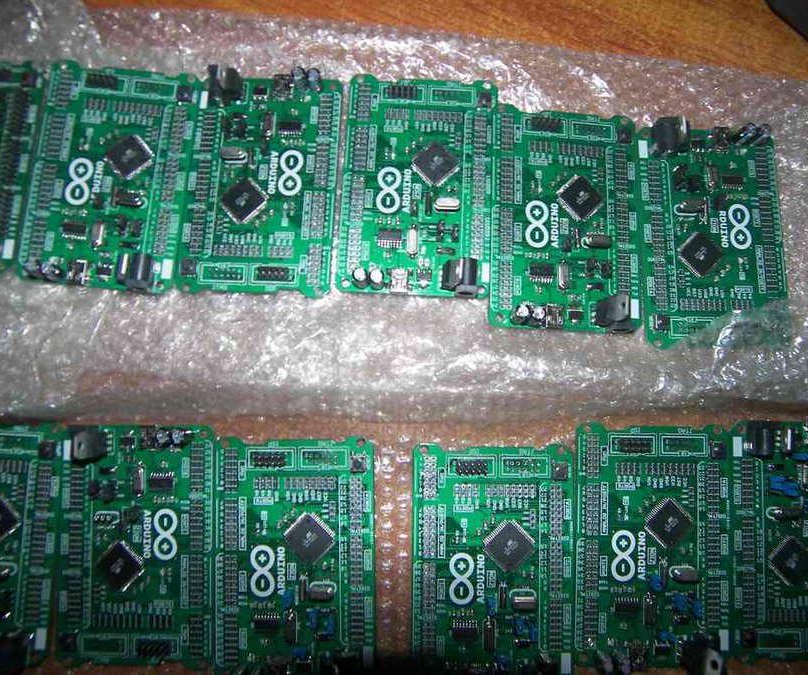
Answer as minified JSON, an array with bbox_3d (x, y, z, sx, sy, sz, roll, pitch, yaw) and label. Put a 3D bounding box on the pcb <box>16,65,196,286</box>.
[{"bbox_3d":[-0.122,-0.068,0.257,0.063,0.013,0.099,5,82,-2],"label":"pcb"}]

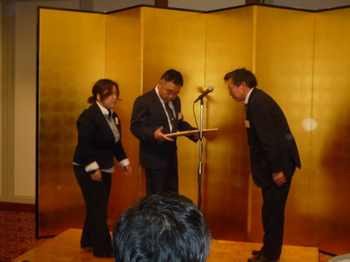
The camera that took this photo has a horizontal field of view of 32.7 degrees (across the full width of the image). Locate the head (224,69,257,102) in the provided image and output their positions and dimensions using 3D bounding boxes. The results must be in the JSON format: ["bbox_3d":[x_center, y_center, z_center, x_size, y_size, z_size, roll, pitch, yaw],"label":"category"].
[{"bbox_3d":[0.567,-0.407,5.125,0.230,0.260,0.185,-25,8,-9],"label":"head"}]

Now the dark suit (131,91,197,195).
[{"bbox_3d":[-0.121,0.341,5.327,0.540,1.430,0.450,-1,4,-38],"label":"dark suit"}]

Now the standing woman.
[{"bbox_3d":[-0.640,0.297,5.195,0.440,1.510,0.470,3,4,35],"label":"standing woman"}]

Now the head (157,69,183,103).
[{"bbox_3d":[-0.043,-0.409,5.185,0.185,0.260,0.230,-1,32,-30],"label":"head"}]

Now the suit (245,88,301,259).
[{"bbox_3d":[0.849,0.350,5.166,0.490,1.470,0.480,1,3,-7],"label":"suit"}]

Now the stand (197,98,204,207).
[{"bbox_3d":[0.214,0.405,5.110,0.270,1.340,0.270,1,3,0],"label":"stand"}]

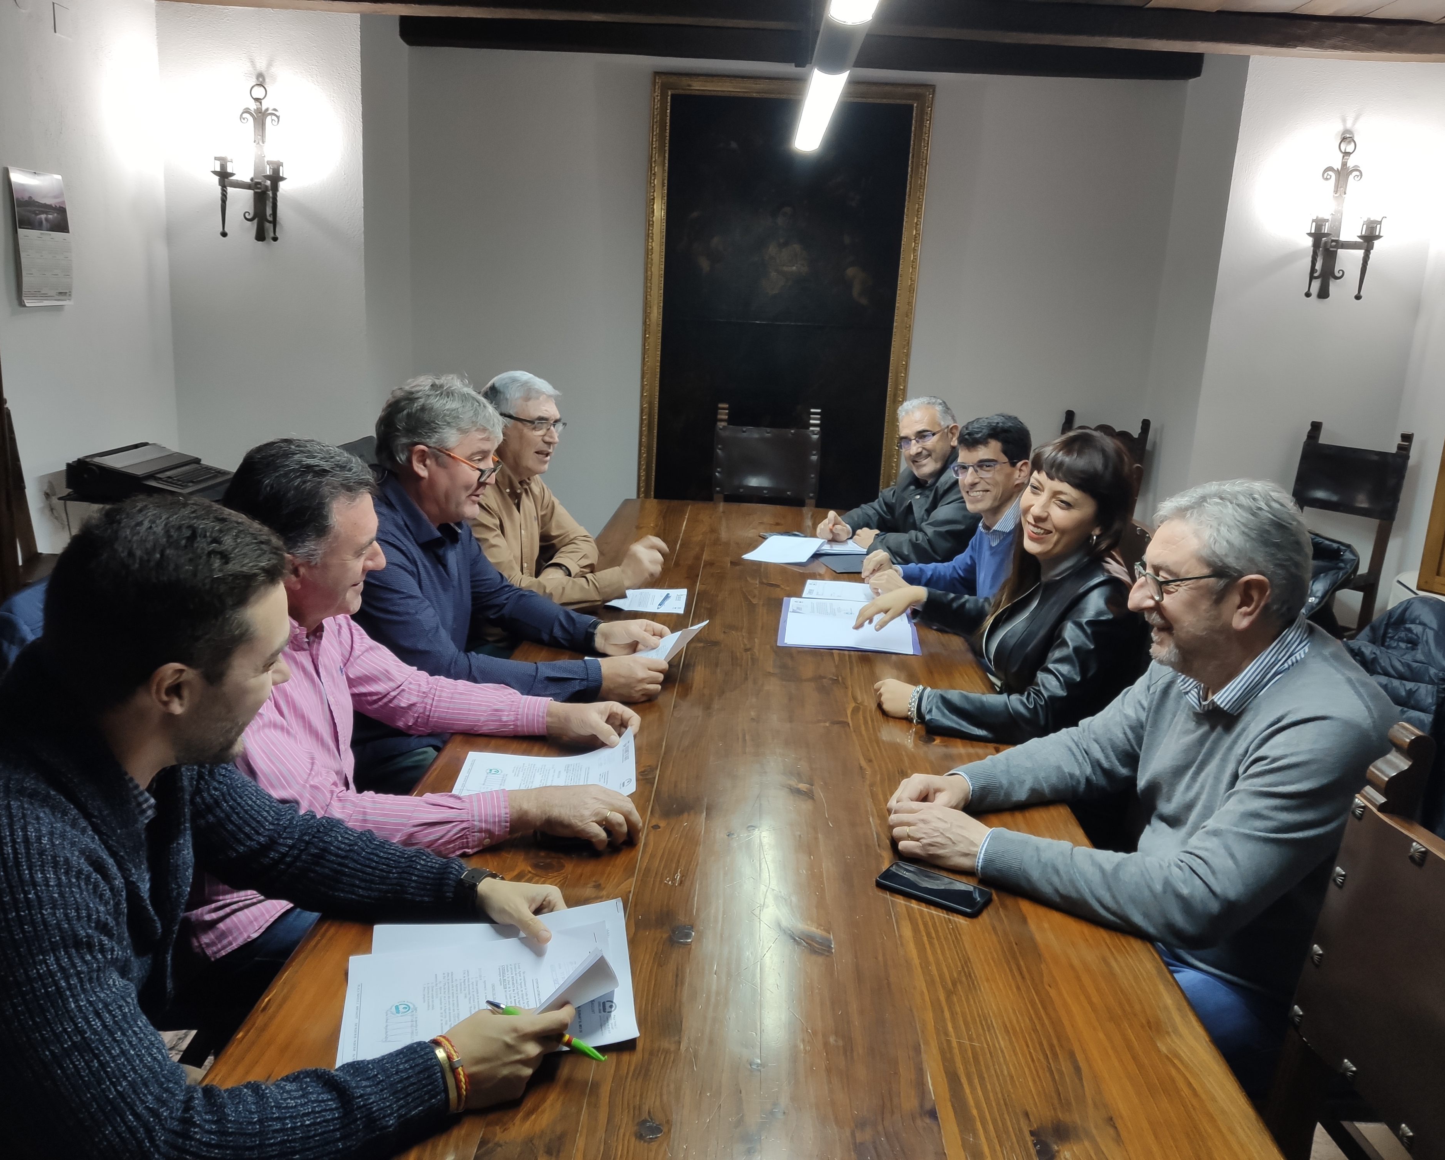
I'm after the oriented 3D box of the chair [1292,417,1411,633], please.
[{"bbox_3d":[2.769,-0.123,5.562,0.480,1.120,0.470,-9,18,-43],"label":"chair"}]

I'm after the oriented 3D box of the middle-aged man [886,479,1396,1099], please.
[{"bbox_3d":[0.522,0.521,1.665,0.670,1.355,0.560,1,13,-7],"label":"middle-aged man"}]

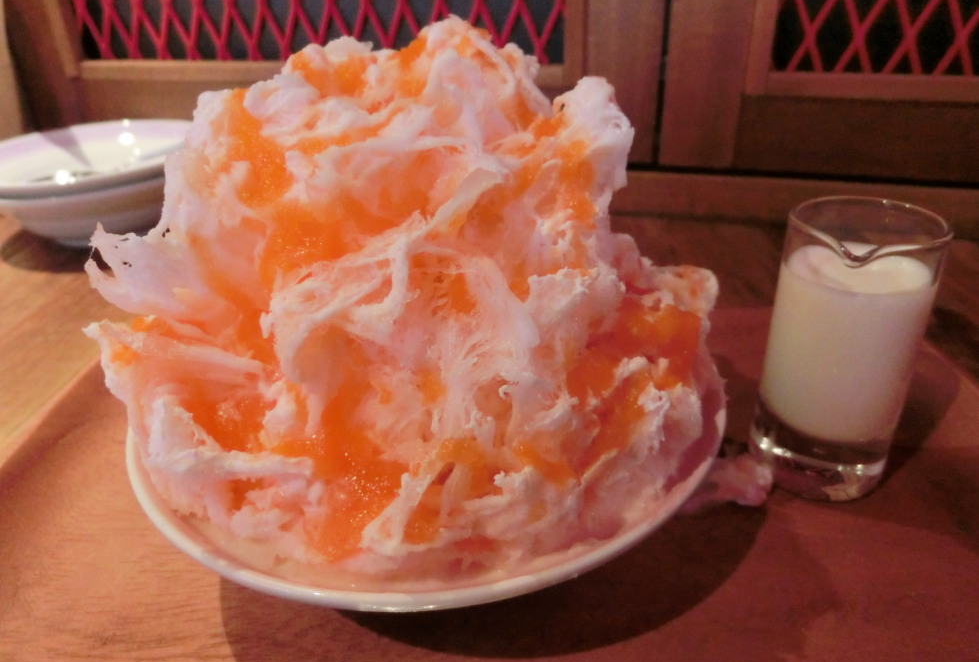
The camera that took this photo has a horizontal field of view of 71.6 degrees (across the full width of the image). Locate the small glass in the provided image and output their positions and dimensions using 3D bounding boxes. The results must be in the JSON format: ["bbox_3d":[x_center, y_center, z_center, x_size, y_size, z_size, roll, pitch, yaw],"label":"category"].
[{"bbox_3d":[0.114,0.007,0.221,0.044,0.090,0.045,15,34,29],"label":"small glass"}]

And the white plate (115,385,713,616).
[{"bbox_3d":[-0.016,0.035,0.228,0.177,0.048,0.177,-2,29,1],"label":"white plate"}]

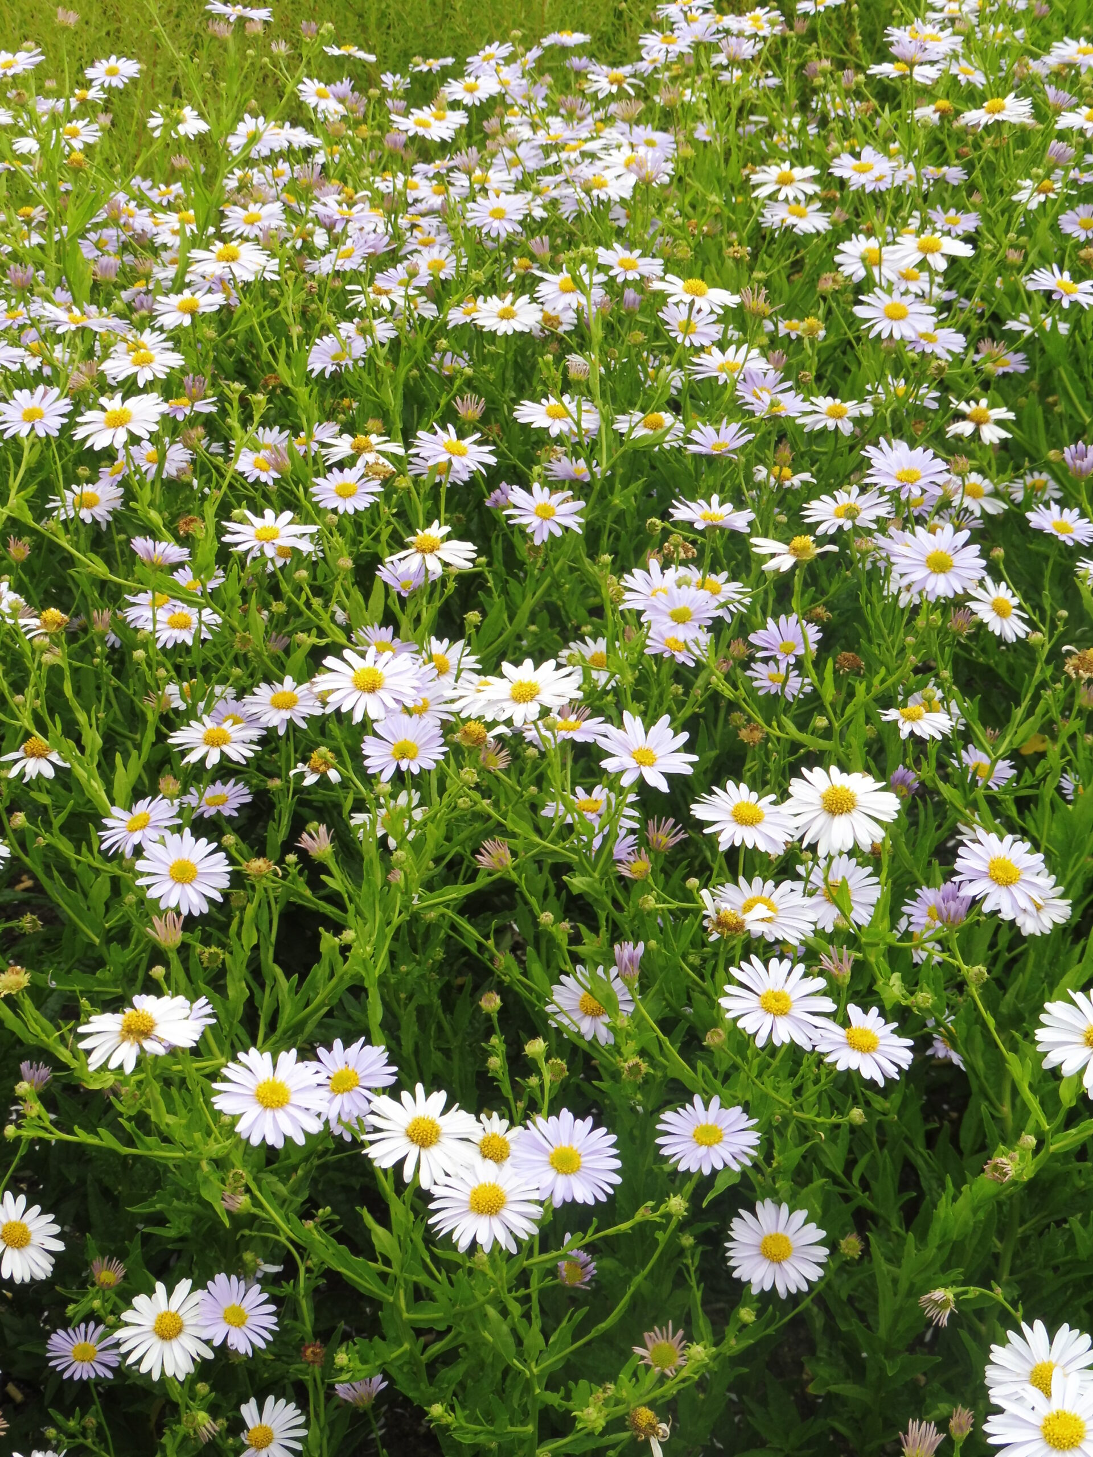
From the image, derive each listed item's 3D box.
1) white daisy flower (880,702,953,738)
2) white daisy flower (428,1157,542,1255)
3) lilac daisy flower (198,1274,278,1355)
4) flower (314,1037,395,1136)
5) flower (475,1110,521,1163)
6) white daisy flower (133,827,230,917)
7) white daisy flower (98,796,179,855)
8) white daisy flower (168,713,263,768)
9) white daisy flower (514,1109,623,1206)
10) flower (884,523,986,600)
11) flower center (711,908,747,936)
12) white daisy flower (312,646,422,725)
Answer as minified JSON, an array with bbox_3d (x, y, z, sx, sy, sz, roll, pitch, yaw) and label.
[{"bbox_3d":[0.160,-0.003,0.930,0.033,0.012,0.033,3,31,10],"label":"white daisy flower"},{"bbox_3d":[-0.022,0.169,0.765,0.041,0.013,0.041,0,43,-2],"label":"white daisy flower"},{"bbox_3d":[-0.131,0.248,0.910,0.035,0.010,0.035,6,54,-7],"label":"lilac daisy flower"},{"bbox_3d":[-0.075,0.135,0.825,0.036,0.011,0.036,-8,51,10],"label":"flower"},{"bbox_3d":[-0.020,0.158,0.815,0.032,0.010,0.032,0,44,-1],"label":"flower"},{"bbox_3d":[-0.152,0.060,0.895,0.041,0.013,0.041,0,58,-10],"label":"white daisy flower"},{"bbox_3d":[-0.171,0.041,0.900,0.035,0.010,0.035,-7,40,6],"label":"white daisy flower"},{"bbox_3d":[-0.145,0.005,0.940,0.041,0.013,0.041,0,38,-9],"label":"white daisy flower"},{"bbox_3d":[0.007,0.156,0.785,0.041,0.013,0.041,0,51,1],"label":"white daisy flower"},{"bbox_3d":[0.179,-0.077,0.980,0.044,0.014,0.044,0,56,10],"label":"flower"},{"bbox_3d":[0.069,0.073,0.810,0.013,0.008,0.013,-6,34,4],"label":"flower center"},{"bbox_3d":[-0.067,-0.016,0.800,0.040,0.011,0.040,0,45,-5],"label":"white daisy flower"}]

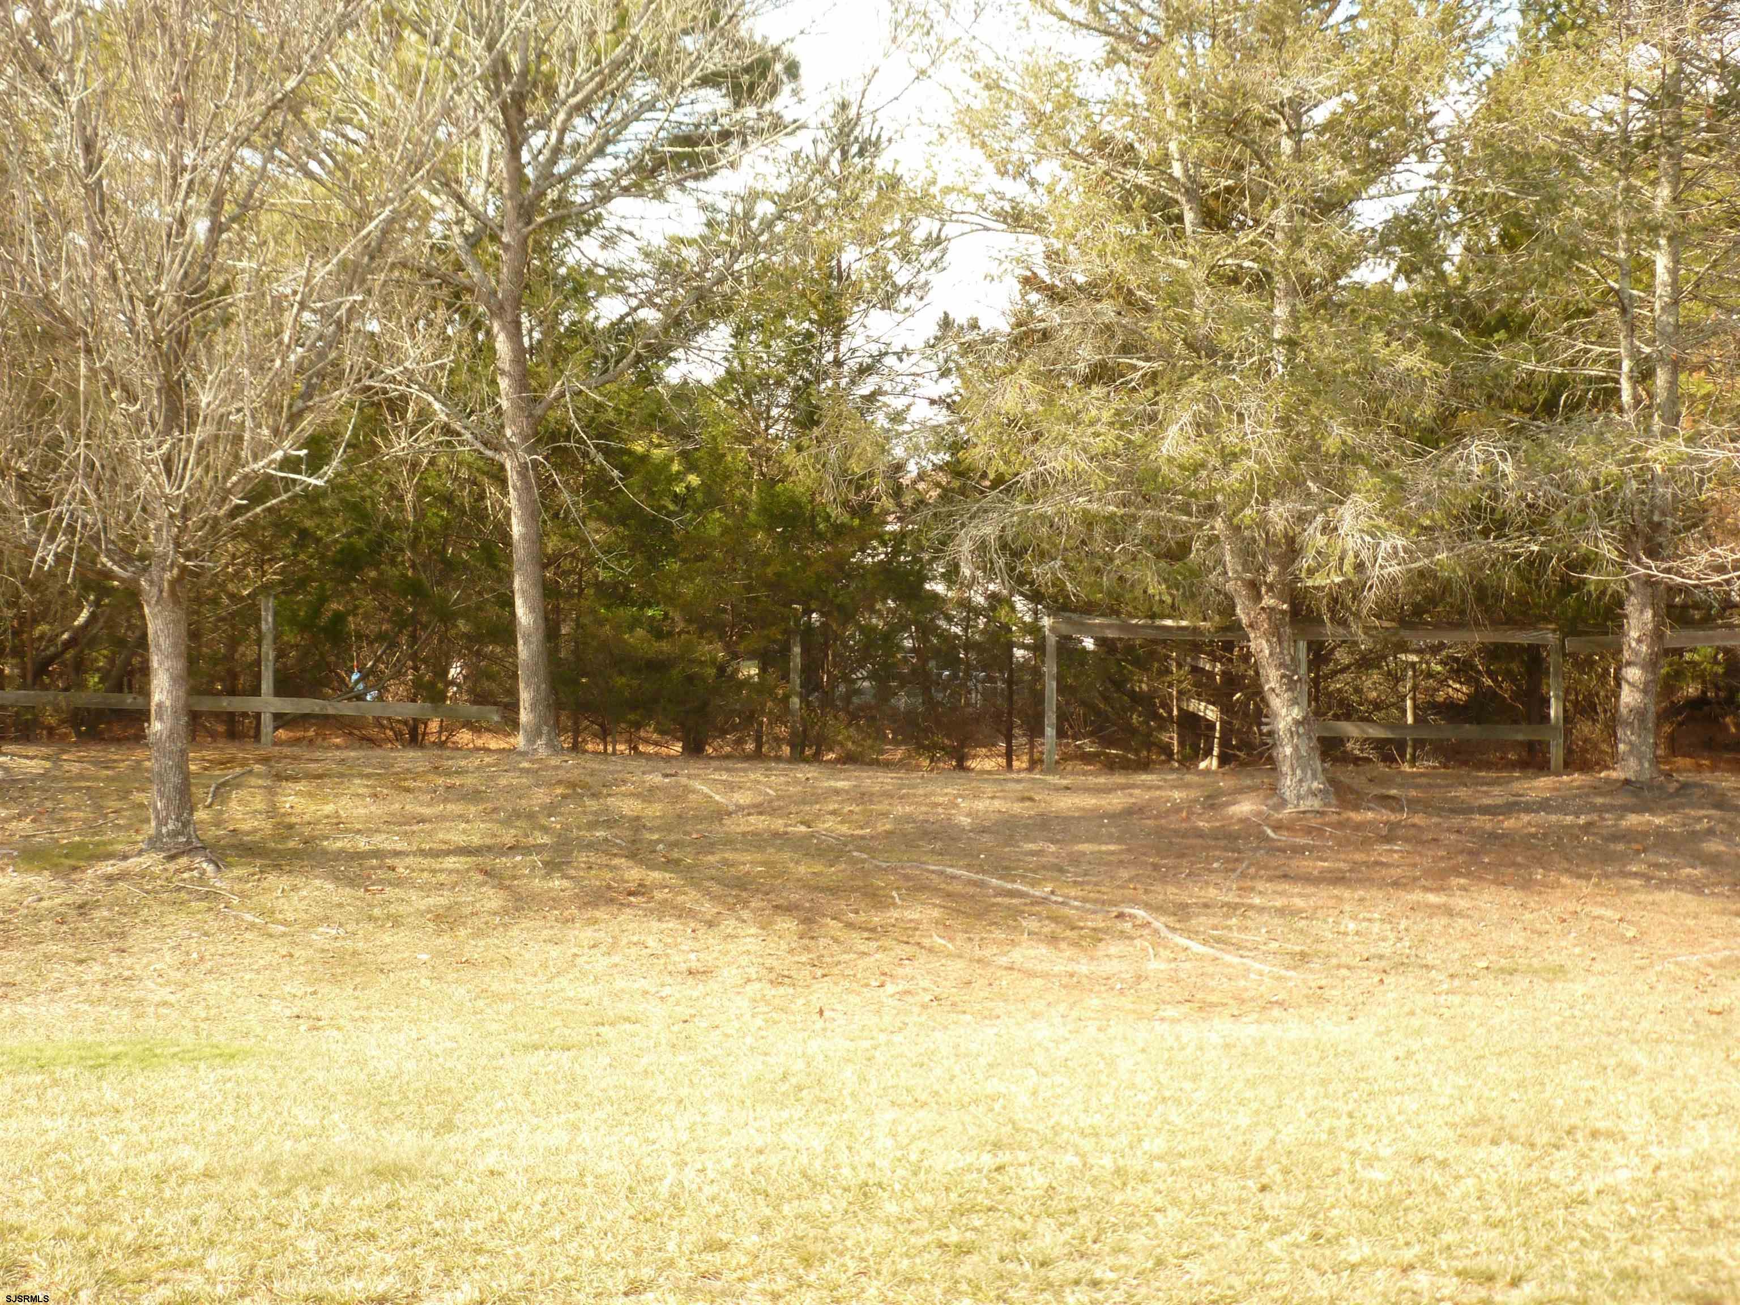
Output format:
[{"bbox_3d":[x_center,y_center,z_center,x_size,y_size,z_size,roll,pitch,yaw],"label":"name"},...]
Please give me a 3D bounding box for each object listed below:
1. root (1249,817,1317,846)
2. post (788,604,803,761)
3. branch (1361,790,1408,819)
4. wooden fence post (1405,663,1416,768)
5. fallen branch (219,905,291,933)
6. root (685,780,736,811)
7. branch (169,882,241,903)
[{"bbox_3d":[3.051,1.319,16.800,0.180,0.060,1.135,0,1,-14],"label":"root"},{"bbox_3d":[-0.698,0.291,21.300,0.100,1.478,0.100,0,1,-3],"label":"post"},{"bbox_3d":[4.140,1.230,18.200,0.370,0.160,0.500,0,1,0],"label":"branch"},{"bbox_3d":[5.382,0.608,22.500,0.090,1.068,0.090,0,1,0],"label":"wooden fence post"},{"bbox_3d":[-3.214,1.386,11.800,0.100,0.050,0.831,0,1,-38],"label":"fallen branch"},{"bbox_3d":[-1.283,1.143,18.200,0.120,0.080,1.770,0,1,-16],"label":"root"},{"bbox_3d":[-3.673,1.327,12.500,0.723,0.040,0.070,0,1,44],"label":"branch"}]

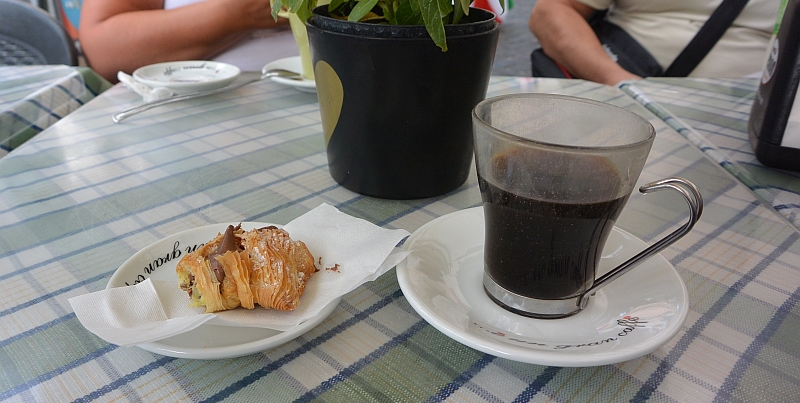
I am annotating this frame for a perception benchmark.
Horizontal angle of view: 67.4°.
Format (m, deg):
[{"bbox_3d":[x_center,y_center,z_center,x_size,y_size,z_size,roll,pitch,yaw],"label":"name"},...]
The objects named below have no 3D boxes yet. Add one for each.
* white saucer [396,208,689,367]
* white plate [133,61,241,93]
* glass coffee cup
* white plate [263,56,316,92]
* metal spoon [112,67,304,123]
[{"bbox_3d":[0.076,0.045,0.333,0.153,0.022,0.153,2,26,-1],"label":"white saucer"},{"bbox_3d":[-0.237,-0.137,0.676,0.118,0.020,0.118,2,26,-1],"label":"white plate"},{"bbox_3d":[0.090,0.009,0.307,0.114,0.097,0.084,24,34,37],"label":"glass coffee cup"},{"bbox_3d":[-0.082,-0.143,0.698,0.150,0.022,0.150,2,26,-1],"label":"white plate"},{"bbox_3d":[-0.188,-0.108,0.613,0.200,0.020,0.038,-21,35,-31],"label":"metal spoon"}]

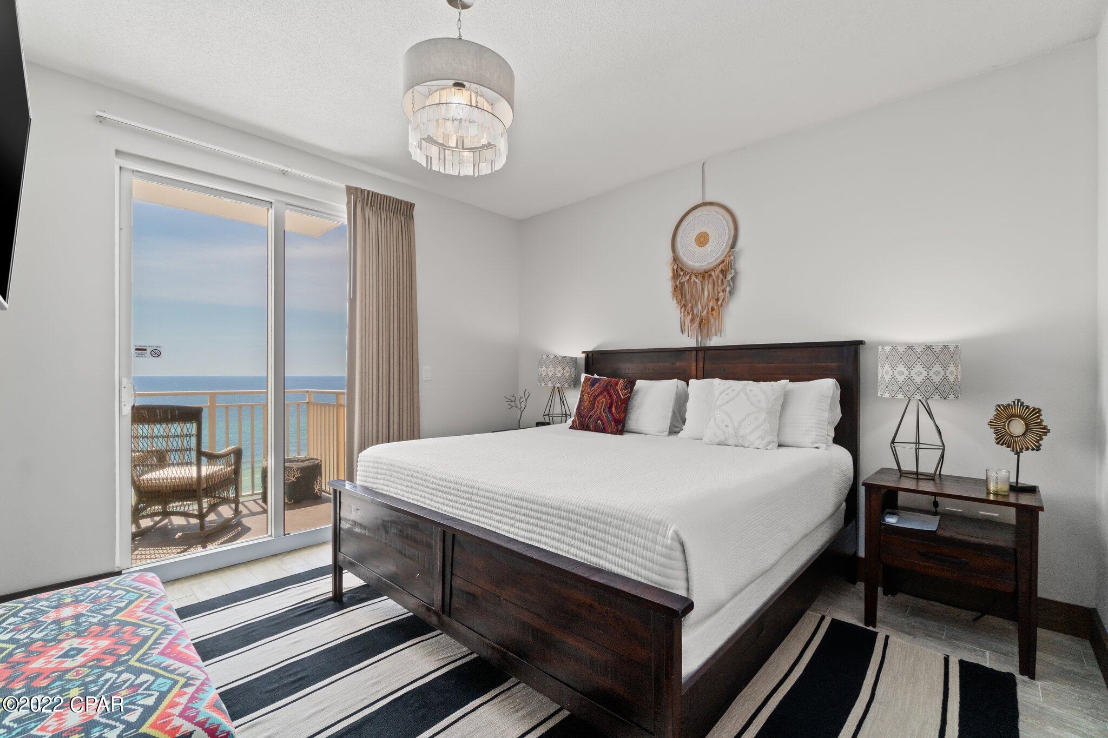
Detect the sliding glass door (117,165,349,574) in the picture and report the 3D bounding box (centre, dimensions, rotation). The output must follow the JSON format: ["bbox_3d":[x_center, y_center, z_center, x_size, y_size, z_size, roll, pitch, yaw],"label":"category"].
[{"bbox_3d":[-1.875,0.006,3.133,0.120,2.280,1.600,0,0,43],"label":"sliding glass door"}]

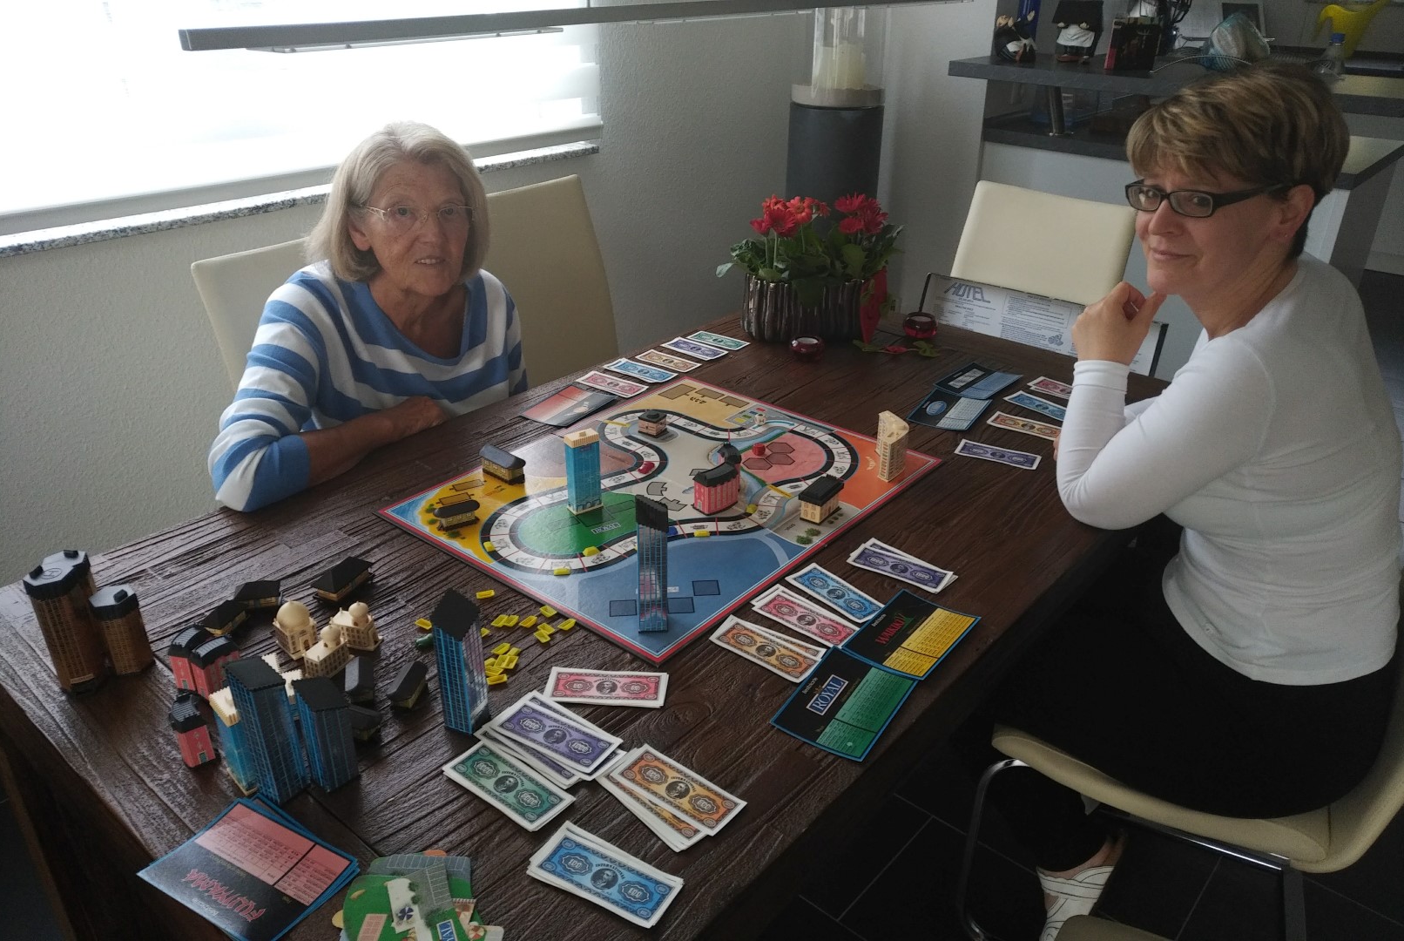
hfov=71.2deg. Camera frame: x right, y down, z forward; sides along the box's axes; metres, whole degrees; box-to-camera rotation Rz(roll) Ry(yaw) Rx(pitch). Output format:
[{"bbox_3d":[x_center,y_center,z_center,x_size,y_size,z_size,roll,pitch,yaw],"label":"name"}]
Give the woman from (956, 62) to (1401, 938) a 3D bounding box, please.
[{"bbox_3d":[0.606,0.145,1.358,0.630,1.280,0.470,16,31,26],"label":"woman"}]

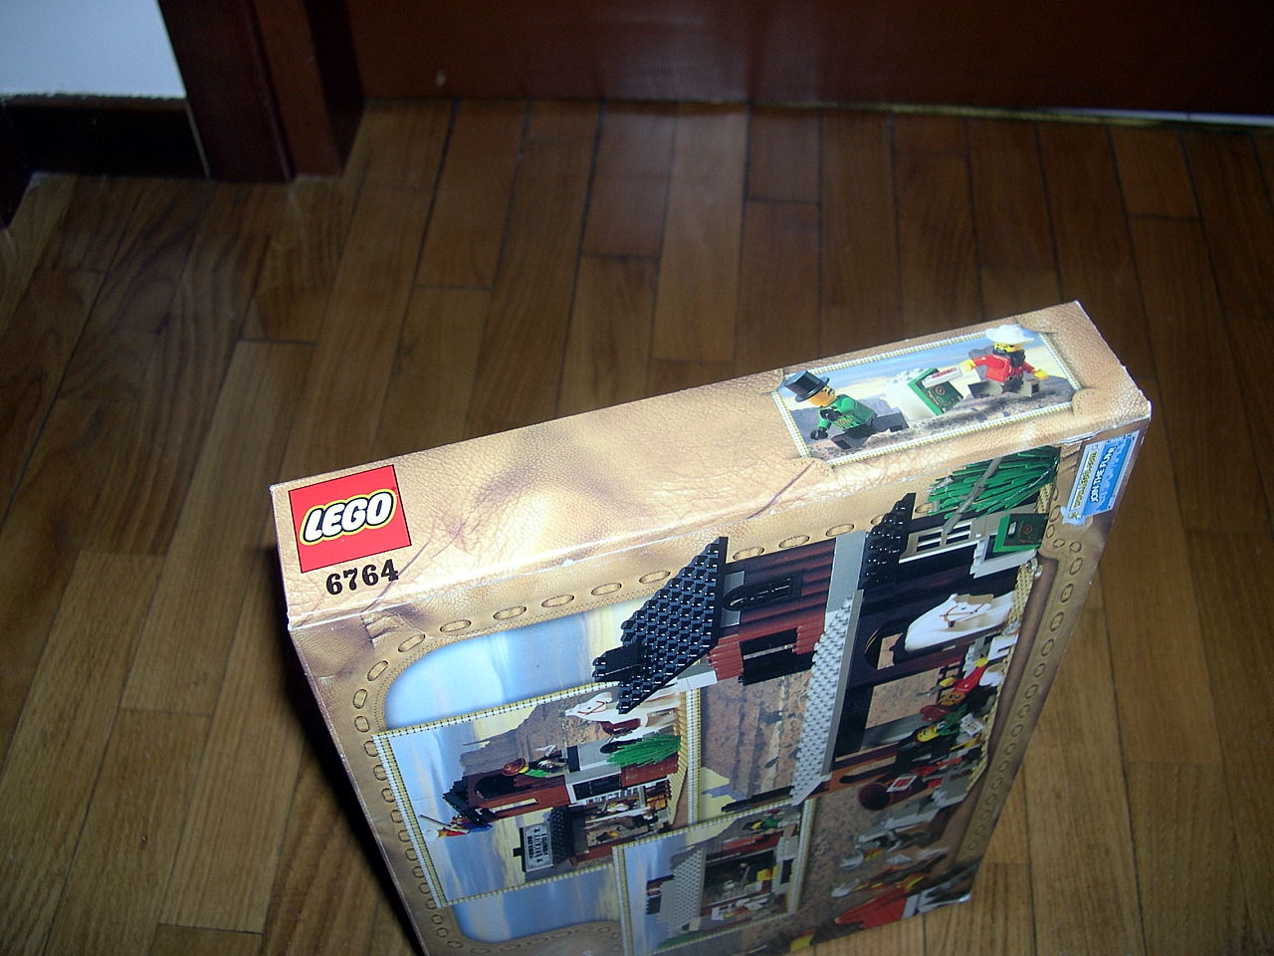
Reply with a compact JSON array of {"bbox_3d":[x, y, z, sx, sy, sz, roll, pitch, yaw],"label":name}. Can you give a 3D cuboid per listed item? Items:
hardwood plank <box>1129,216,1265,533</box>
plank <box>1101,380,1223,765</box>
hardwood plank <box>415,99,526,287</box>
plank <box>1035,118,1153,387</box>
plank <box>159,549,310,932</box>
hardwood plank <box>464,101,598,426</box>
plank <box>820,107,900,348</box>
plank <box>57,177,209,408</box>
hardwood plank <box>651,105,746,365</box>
[{"bbox_3d":[0.385,-0.076,0.971,0.057,0.015,0.286,3,54,3],"label":"hardwood plank"},{"bbox_3d":[0.316,0.051,0.880,0.057,0.015,0.288,4,54,3],"label":"plank"},{"bbox_3d":[-0.124,-0.218,1.082,0.058,0.015,0.212,4,54,3],"label":"hardwood plank"},{"bbox_3d":[0.338,-0.171,1.041,0.057,0.015,0.266,3,54,3],"label":"plank"},{"bbox_3d":[-0.216,0.130,0.830,0.058,0.015,0.283,3,54,3],"label":"plank"},{"bbox_3d":[-0.072,-0.156,1.036,0.059,0.015,0.321,3,54,3],"label":"hardwood plank"},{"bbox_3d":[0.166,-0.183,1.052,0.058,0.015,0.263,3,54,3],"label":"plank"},{"bbox_3d":[-0.362,-0.138,1.027,0.057,0.015,0.225,4,54,3],"label":"plank"},{"bbox_3d":[0.049,-0.187,1.057,0.059,0.015,0.275,3,54,3],"label":"hardwood plank"}]

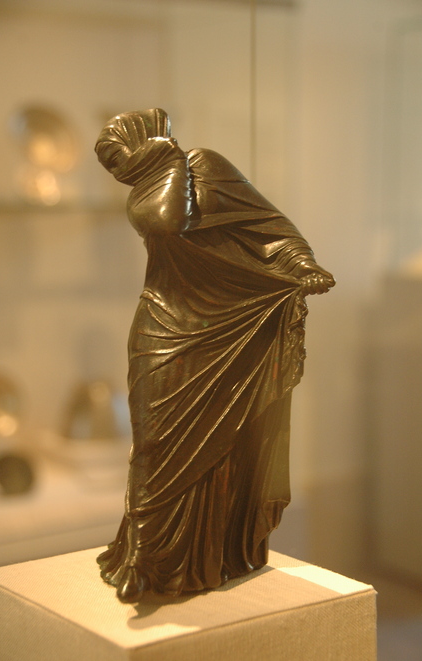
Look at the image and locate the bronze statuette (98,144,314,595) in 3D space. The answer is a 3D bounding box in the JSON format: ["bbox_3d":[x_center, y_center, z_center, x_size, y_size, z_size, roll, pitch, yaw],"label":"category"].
[{"bbox_3d":[0.000,0.007,0.622,0.104,0.205,0.088,3,7,28],"label":"bronze statuette"}]

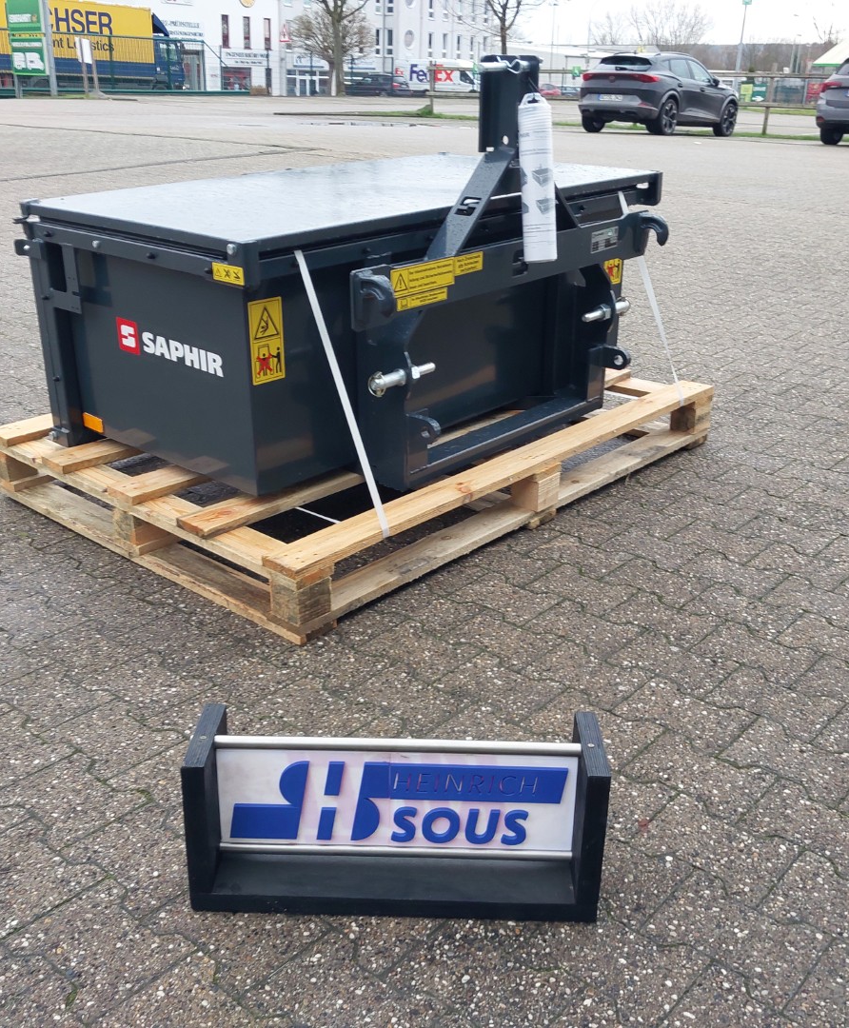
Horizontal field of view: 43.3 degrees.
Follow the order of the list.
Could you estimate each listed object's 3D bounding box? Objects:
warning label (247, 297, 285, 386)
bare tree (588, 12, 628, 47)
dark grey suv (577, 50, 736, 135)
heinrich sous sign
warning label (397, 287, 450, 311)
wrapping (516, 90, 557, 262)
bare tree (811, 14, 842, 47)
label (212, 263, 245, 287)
[{"bbox_3d":[-0.333,-0.368,2.281,0.005,0.178,0.089,20,31,38],"label":"warning label"},{"bbox_3d":[17.150,-42.896,99.841,3.800,7.340,3.800,5,23,8],"label":"bare tree"},{"bbox_3d":[4.900,-8.580,21.850,1.870,1.520,4.450,18,28,35],"label":"dark grey suv"},{"bbox_3d":[-0.037,0.410,1.475,0.550,0.235,0.147,1,24,2],"label":"heinrich sous sign"},{"bbox_3d":[0.000,-0.456,2.269,0.005,0.027,0.156,20,31,38],"label":"warning label"},{"bbox_3d":[0.254,-0.748,2.400,0.076,0.366,0.076,-3,21,1],"label":"wrapping"},{"bbox_3d":[35.971,-40.759,95.641,2.874,7.121,2.874,9,24,17],"label":"bare tree"},{"bbox_3d":[-0.400,-0.491,2.192,0.098,0.035,0.005,20,31,38],"label":"label"}]

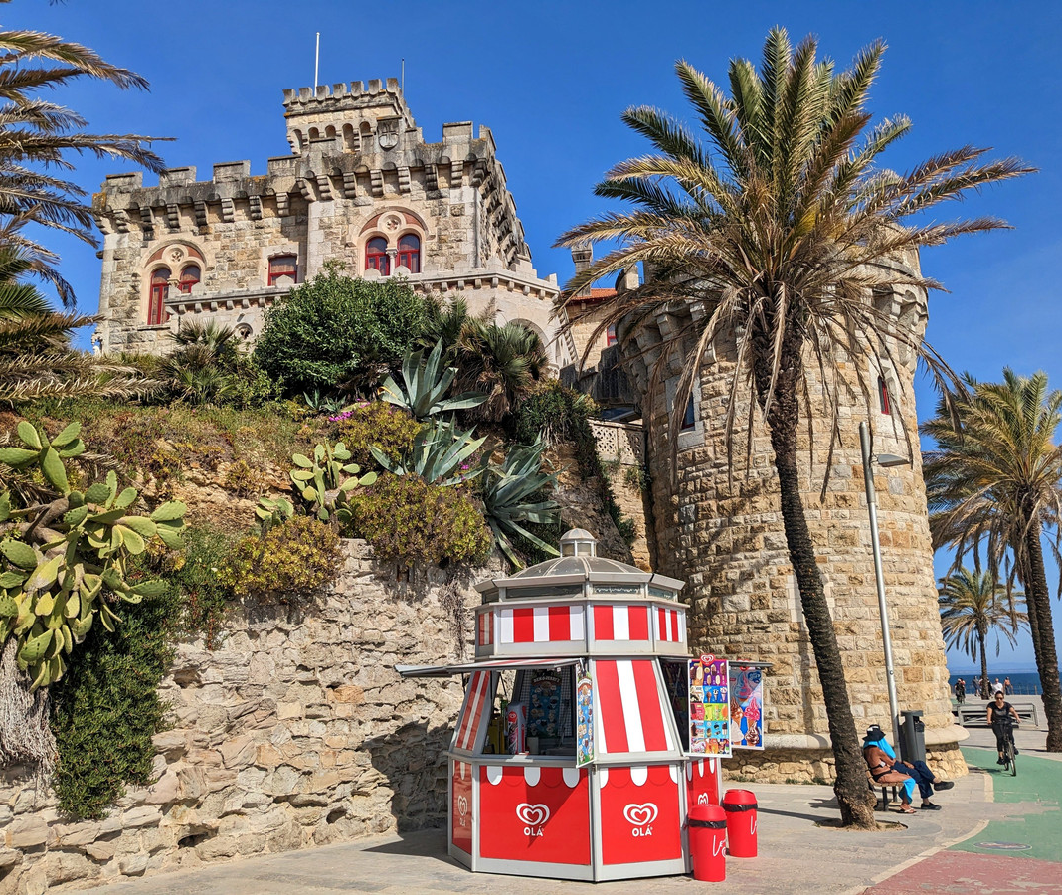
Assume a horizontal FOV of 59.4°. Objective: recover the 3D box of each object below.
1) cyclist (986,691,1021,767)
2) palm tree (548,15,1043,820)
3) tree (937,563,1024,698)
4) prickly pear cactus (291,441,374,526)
[{"bbox_3d":[9.372,5.583,18.455,0.580,1.420,0.720,-6,-15,20],"label":"cyclist"},{"bbox_3d":[4.186,-0.848,13.809,7.100,11.900,6.900,-1,-14,0],"label":"palm tree"},{"bbox_3d":[36.545,14.868,75.428,6.400,10.500,6.400,-8,-16,24],"label":"tree"},{"bbox_3d":[-2.895,0.497,13.604,1.200,1.220,0.850,1,-14,-8],"label":"prickly pear cactus"}]

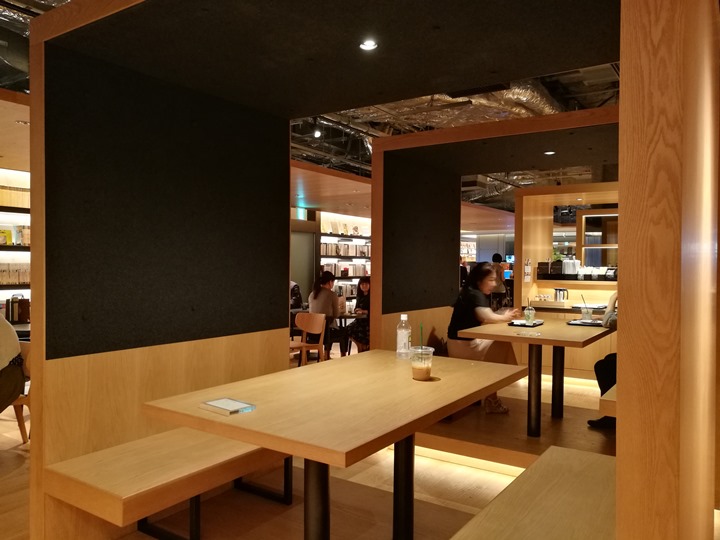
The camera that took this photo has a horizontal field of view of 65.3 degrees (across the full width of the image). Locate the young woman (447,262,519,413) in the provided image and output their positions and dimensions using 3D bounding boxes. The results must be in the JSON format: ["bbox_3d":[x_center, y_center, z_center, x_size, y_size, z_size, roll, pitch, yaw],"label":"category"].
[{"bbox_3d":[1.007,0.534,4.561,0.660,1.190,0.480,1,1,34],"label":"young woman"}]

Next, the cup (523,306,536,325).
[{"bbox_3d":[1.266,0.334,4.179,0.090,0.134,0.090,1,1,34],"label":"cup"}]

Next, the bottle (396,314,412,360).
[{"bbox_3d":[0.218,0.323,2.743,0.068,0.211,0.068,1,1,34],"label":"bottle"}]

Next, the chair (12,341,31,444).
[{"bbox_3d":[-2.605,0.923,3.961,0.520,0.790,0.490,0,1,-44],"label":"chair"}]

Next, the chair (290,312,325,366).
[{"bbox_3d":[-0.745,0.901,6.541,0.520,0.790,0.490,0,1,-44],"label":"chair"}]

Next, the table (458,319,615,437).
[{"bbox_3d":[1.364,0.777,4.103,0.805,0.720,1.390,1,1,34],"label":"table"}]

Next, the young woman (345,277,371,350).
[{"bbox_3d":[0.026,0.682,7.228,0.470,1.220,0.720,1,1,34],"label":"young woman"}]

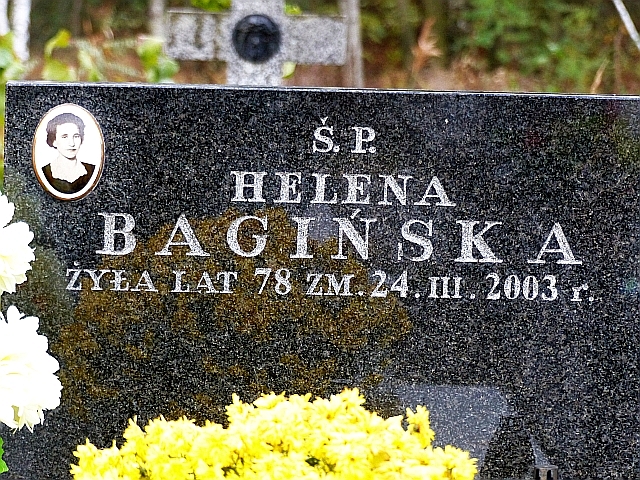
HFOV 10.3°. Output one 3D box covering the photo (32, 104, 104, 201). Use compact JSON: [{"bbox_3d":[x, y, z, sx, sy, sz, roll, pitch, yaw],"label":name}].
[{"bbox_3d":[-0.311,-0.108,4.390,0.090,0.120,0.010,1,6,0],"label":"photo"}]

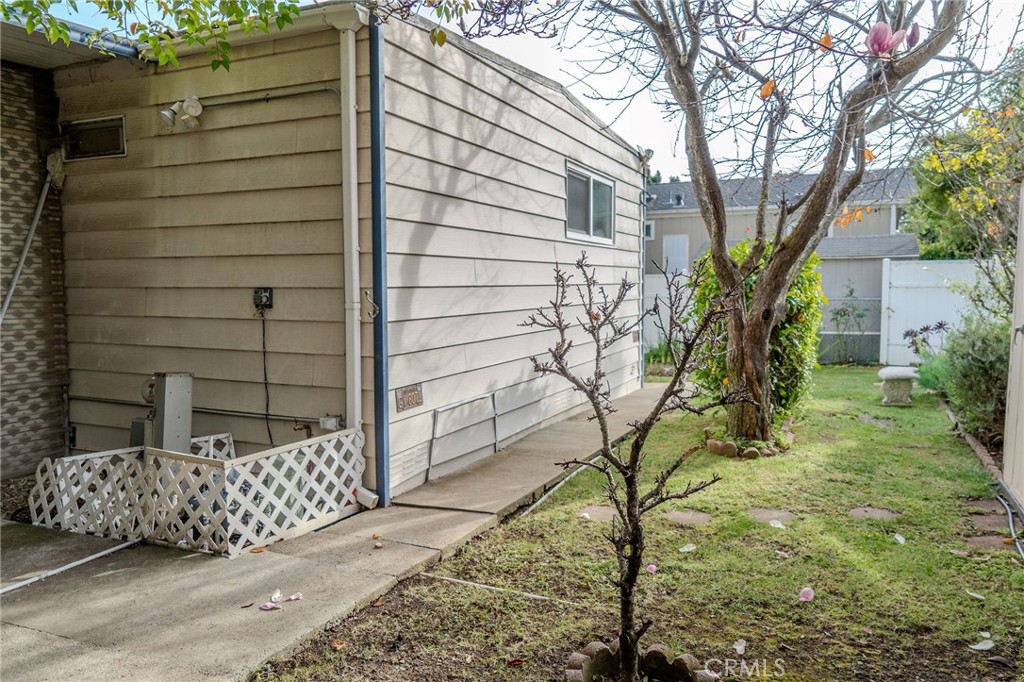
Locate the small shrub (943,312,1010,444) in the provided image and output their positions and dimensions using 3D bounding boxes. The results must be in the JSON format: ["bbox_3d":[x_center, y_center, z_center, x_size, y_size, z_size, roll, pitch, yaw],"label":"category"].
[{"bbox_3d":[4.763,0.284,6.803,0.750,1.100,1.100,2,5,26],"label":"small shrub"}]

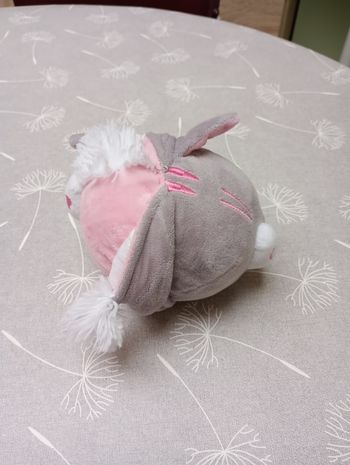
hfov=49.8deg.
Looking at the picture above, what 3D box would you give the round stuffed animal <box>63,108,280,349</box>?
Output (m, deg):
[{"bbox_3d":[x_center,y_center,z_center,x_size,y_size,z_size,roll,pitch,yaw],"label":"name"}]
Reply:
[{"bbox_3d":[-0.011,-0.009,0.339,0.210,0.155,0.195,9,53,8],"label":"round stuffed animal"}]

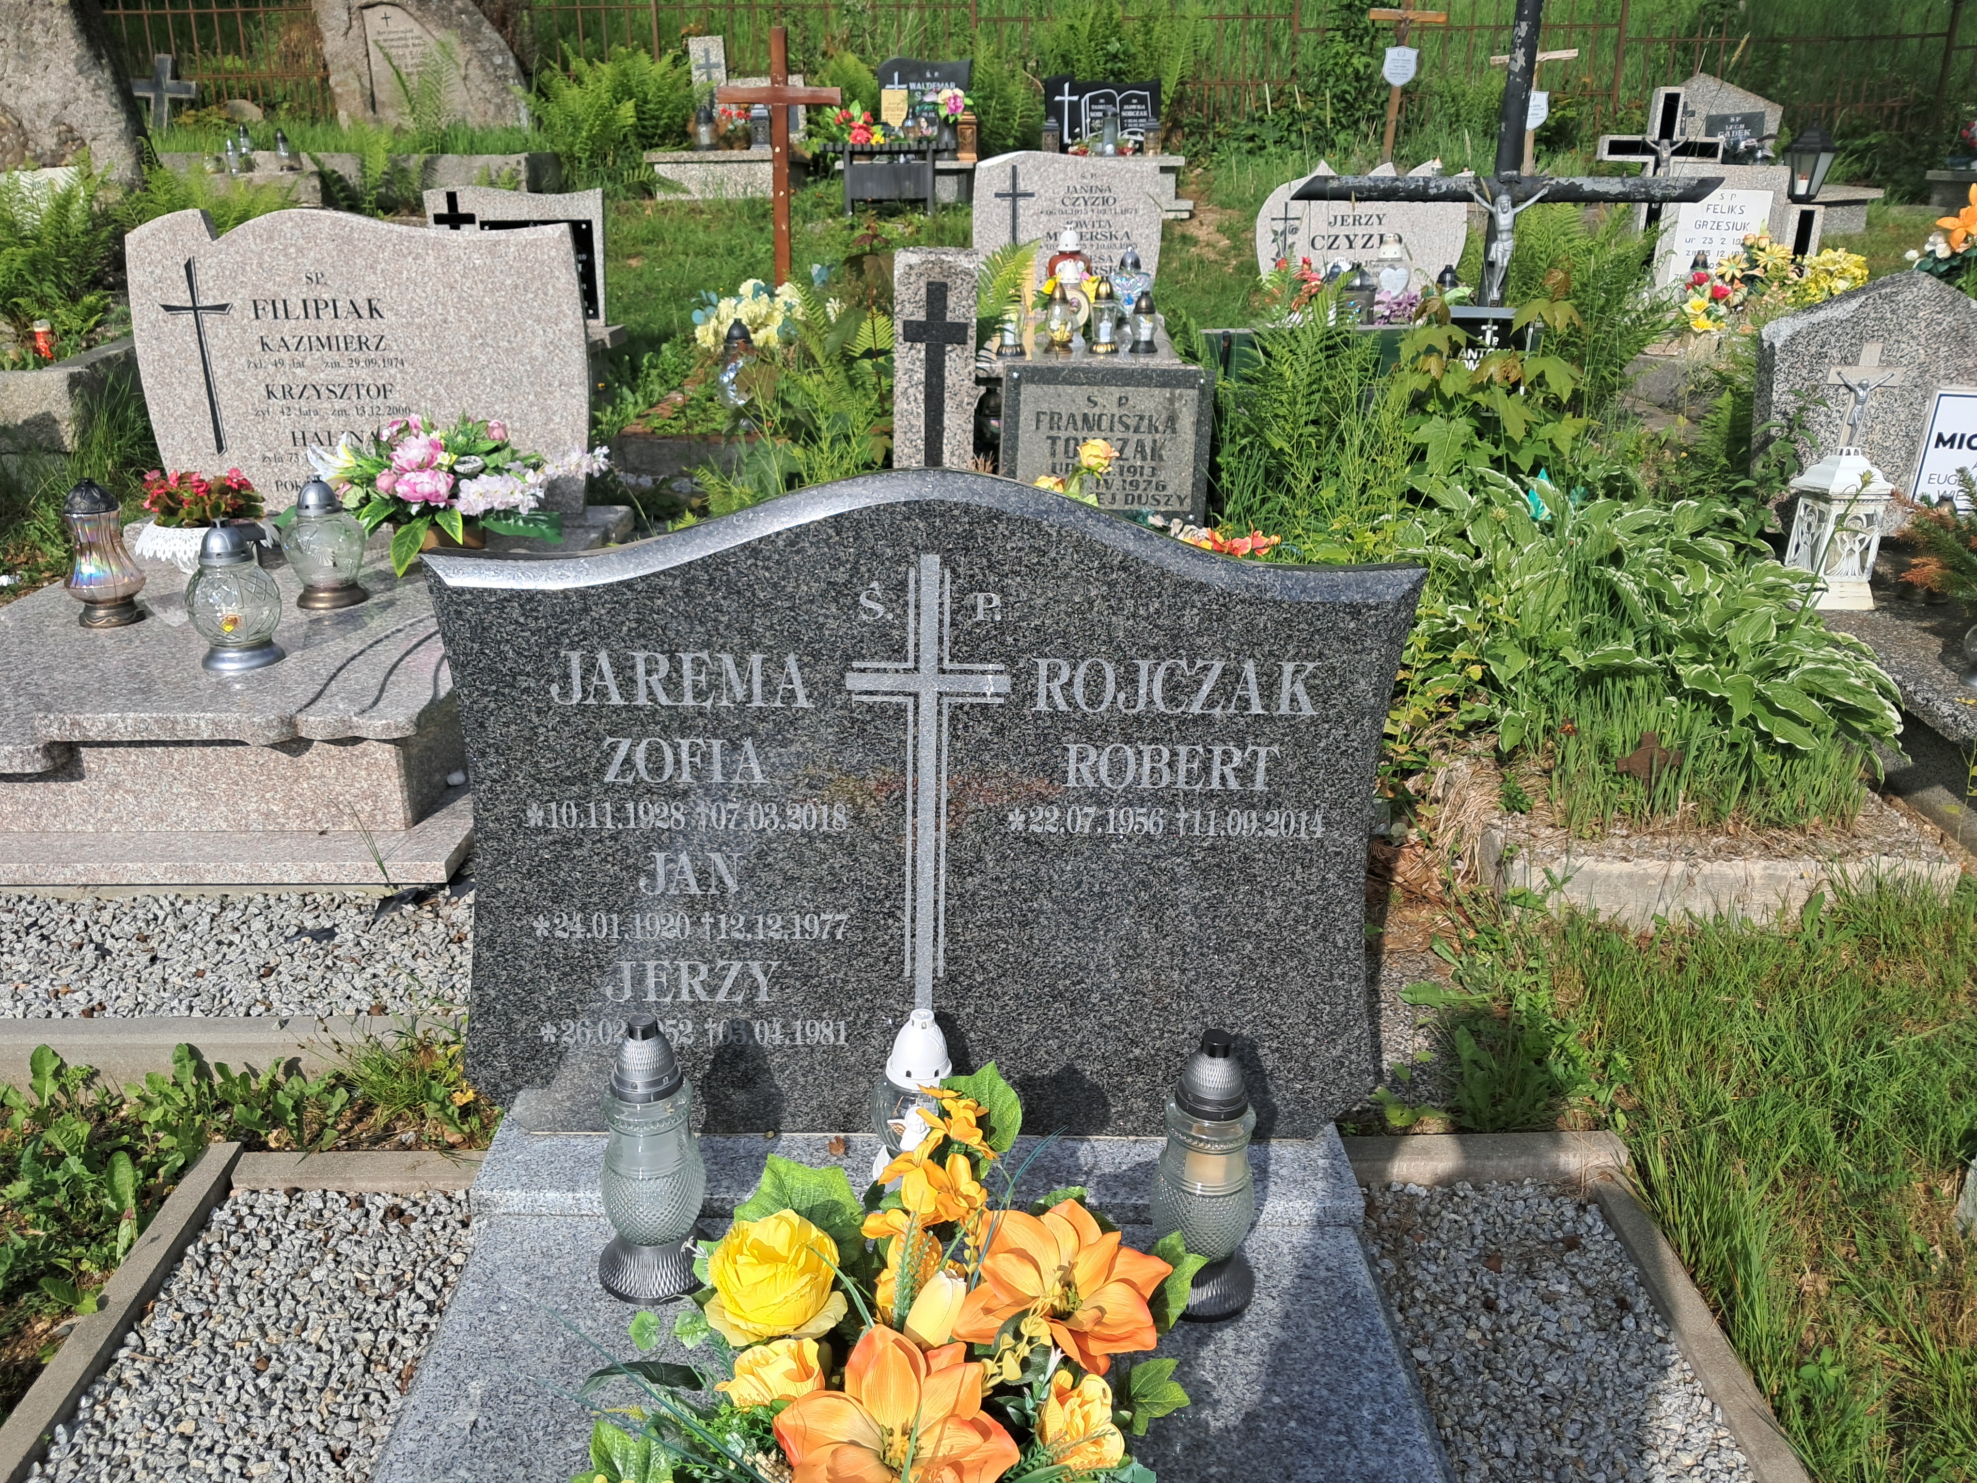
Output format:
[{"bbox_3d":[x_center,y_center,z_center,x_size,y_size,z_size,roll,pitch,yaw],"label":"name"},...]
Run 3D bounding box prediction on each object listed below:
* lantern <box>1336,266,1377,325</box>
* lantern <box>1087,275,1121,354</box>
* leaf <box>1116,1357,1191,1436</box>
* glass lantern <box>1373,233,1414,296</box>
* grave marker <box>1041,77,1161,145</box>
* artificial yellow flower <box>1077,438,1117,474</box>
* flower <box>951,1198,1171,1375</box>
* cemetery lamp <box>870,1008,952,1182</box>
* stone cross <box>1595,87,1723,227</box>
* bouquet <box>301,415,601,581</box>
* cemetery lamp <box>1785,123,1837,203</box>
[{"bbox_3d":[1.442,-1.739,6.000,0.147,0.219,0.147,0,20,-2],"label":"lantern"},{"bbox_3d":[0.370,-1.355,4.896,0.098,0.236,0.098,0,17,0],"label":"lantern"},{"bbox_3d":[0.141,0.556,1.310,0.062,0.020,0.066,12,34,-8],"label":"leaf"},{"bbox_3d":[1.418,-1.622,5.361,0.140,0.265,0.125,1,17,3],"label":"glass lantern"},{"bbox_3d":[0.726,-4.066,10.000,0.780,0.490,0.090,1,19,-1],"label":"grave marker"},{"bbox_3d":[0.272,-0.714,3.837,0.098,0.090,0.090,0,17,0],"label":"artificial yellow flower"},{"bbox_3d":[0.066,0.487,1.380,0.185,0.125,0.125,-1,19,-6],"label":"flower"},{"bbox_3d":[-0.088,0.421,1.844,0.111,0.210,0.111,0,17,0],"label":"cemetery lamp"},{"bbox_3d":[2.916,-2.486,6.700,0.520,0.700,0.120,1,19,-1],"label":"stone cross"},{"bbox_3d":[-1.118,-0.519,3.250,0.570,0.280,0.360,1,19,-1],"label":"bouquet"},{"bbox_3d":[3.607,-2.542,6.752,0.230,0.330,0.220,6,18,17],"label":"cemetery lamp"}]

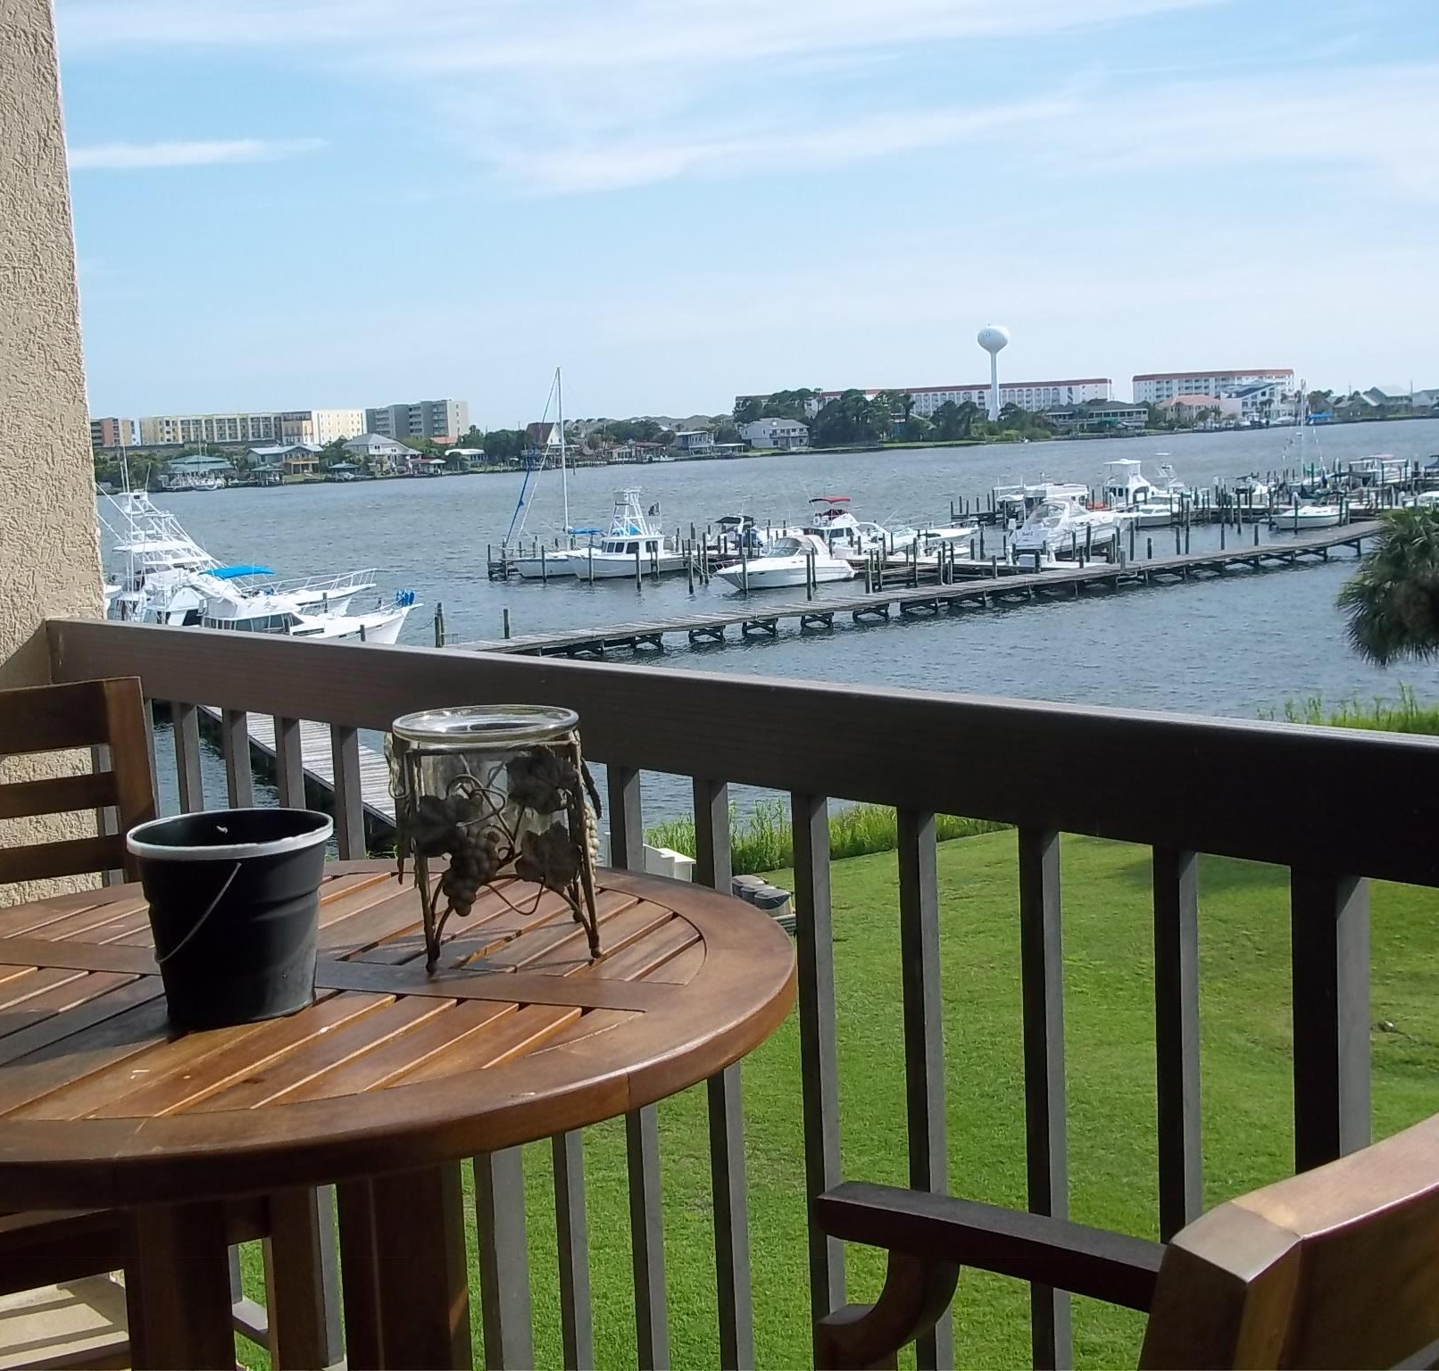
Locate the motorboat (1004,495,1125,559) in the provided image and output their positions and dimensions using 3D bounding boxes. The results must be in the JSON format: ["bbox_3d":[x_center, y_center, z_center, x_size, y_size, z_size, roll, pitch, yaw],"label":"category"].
[{"bbox_3d":[19.913,-9.303,108.861,8.500,3.200,2.800,-10,11,-44],"label":"motorboat"}]

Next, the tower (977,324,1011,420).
[{"bbox_3d":[105.649,-118.787,731.358,12.100,40.700,12.100,-3,8,0],"label":"tower"}]

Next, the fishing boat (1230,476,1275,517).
[{"bbox_3d":[38.570,-13.669,137.653,2.400,2.900,5.800,3,10,38],"label":"fishing boat"}]

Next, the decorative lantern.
[{"bbox_3d":[-0.239,0.158,2.018,0.208,0.242,0.205,-4,8,-12],"label":"decorative lantern"}]

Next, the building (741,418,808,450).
[{"bbox_3d":[14.565,-64.697,490.858,13.500,8.600,11.000,-10,10,-42],"label":"building"}]

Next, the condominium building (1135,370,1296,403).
[{"bbox_3d":[189.692,-111.342,730.877,61.000,17.500,18.000,-4,8,-12],"label":"condominium building"}]

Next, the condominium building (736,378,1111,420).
[{"bbox_3d":[91.275,-123.624,849.687,168.000,18.500,20.000,-3,8,-1],"label":"condominium building"}]

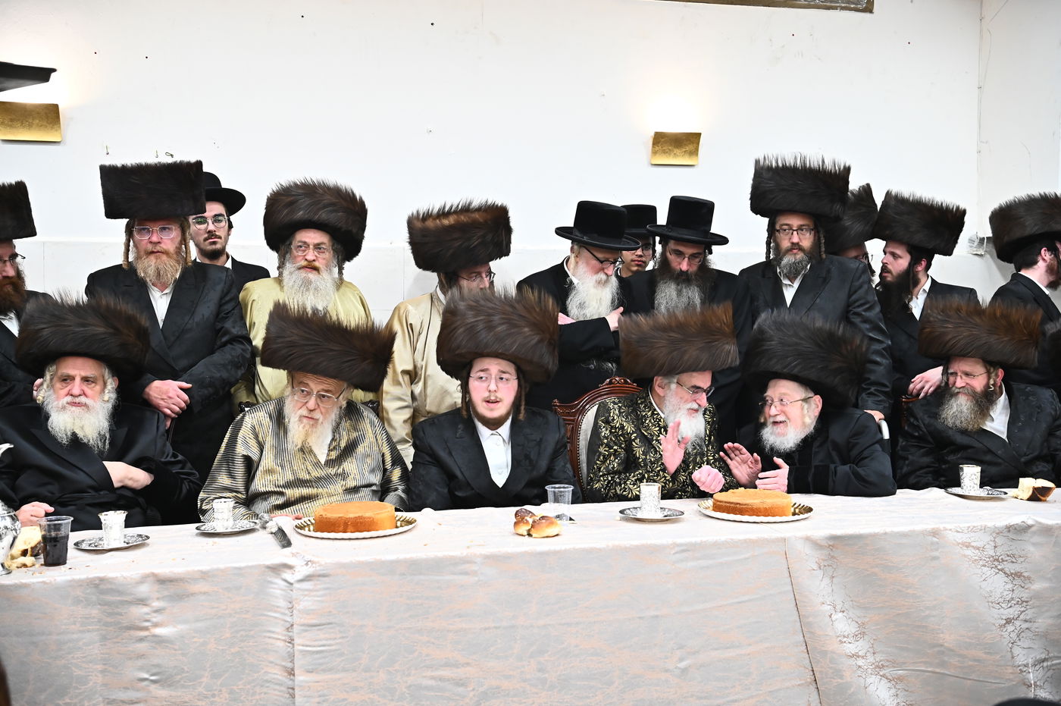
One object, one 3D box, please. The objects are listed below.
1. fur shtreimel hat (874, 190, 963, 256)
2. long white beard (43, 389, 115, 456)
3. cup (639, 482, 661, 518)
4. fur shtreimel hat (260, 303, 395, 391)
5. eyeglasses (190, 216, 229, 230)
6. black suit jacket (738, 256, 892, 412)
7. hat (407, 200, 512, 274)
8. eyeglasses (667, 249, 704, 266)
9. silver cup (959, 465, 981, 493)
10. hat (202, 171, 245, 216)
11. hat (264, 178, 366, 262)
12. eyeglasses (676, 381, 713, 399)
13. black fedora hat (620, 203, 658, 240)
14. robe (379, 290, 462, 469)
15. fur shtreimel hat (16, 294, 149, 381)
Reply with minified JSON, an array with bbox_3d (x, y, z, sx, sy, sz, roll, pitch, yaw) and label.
[{"bbox_3d":[1.469,-0.489,4.450,0.306,0.178,0.306,15,0,-31],"label":"fur shtreimel hat"},{"bbox_3d":[-1.149,0.175,3.000,0.180,0.175,0.120,-1,2,-16],"label":"long white beard"},{"bbox_3d":[0.309,0.379,3.030,0.056,0.083,0.056,0,2,0],"label":"cup"},{"bbox_3d":[-0.593,-0.017,3.430,0.355,0.185,0.355,14,3,8],"label":"fur shtreimel hat"},{"bbox_3d":[-1.166,-0.473,4.287,0.140,0.047,0.140,-2,4,-15],"label":"eyeglasses"},{"bbox_3d":[0.994,0.095,4.159,0.540,0.880,0.320,1,3,18],"label":"black suit jacket"},{"bbox_3d":[-0.242,-0.391,4.000,0.350,0.190,0.350,-5,4,0],"label":"hat"},{"bbox_3d":[0.559,-0.348,4.240,0.138,0.045,0.145,8,18,-8],"label":"eyeglasses"},{"bbox_3d":[1.258,0.361,3.368,0.062,0.071,0.062,0,3,0],"label":"silver cup"},{"bbox_3d":[-1.169,-0.567,4.220,0.280,0.130,0.315,-6,-13,-5],"label":"hat"},{"bbox_3d":[-0.758,-0.465,4.150,0.355,0.190,0.355,2,-14,-6],"label":"hat"},{"bbox_3d":[0.444,0.081,3.402,0.140,0.043,0.140,27,19,37],"label":"eyeglasses"},{"bbox_3d":[0.395,-0.492,4.400,0.310,0.125,0.340,0,2,0],"label":"black fedora hat"},{"bbox_3d":[-0.279,0.316,4.226,0.500,1.100,0.340,-1,3,-30],"label":"robe"},{"bbox_3d":[-1.257,-0.042,3.310,0.335,0.178,0.335,7,-7,-11],"label":"fur shtreimel hat"}]

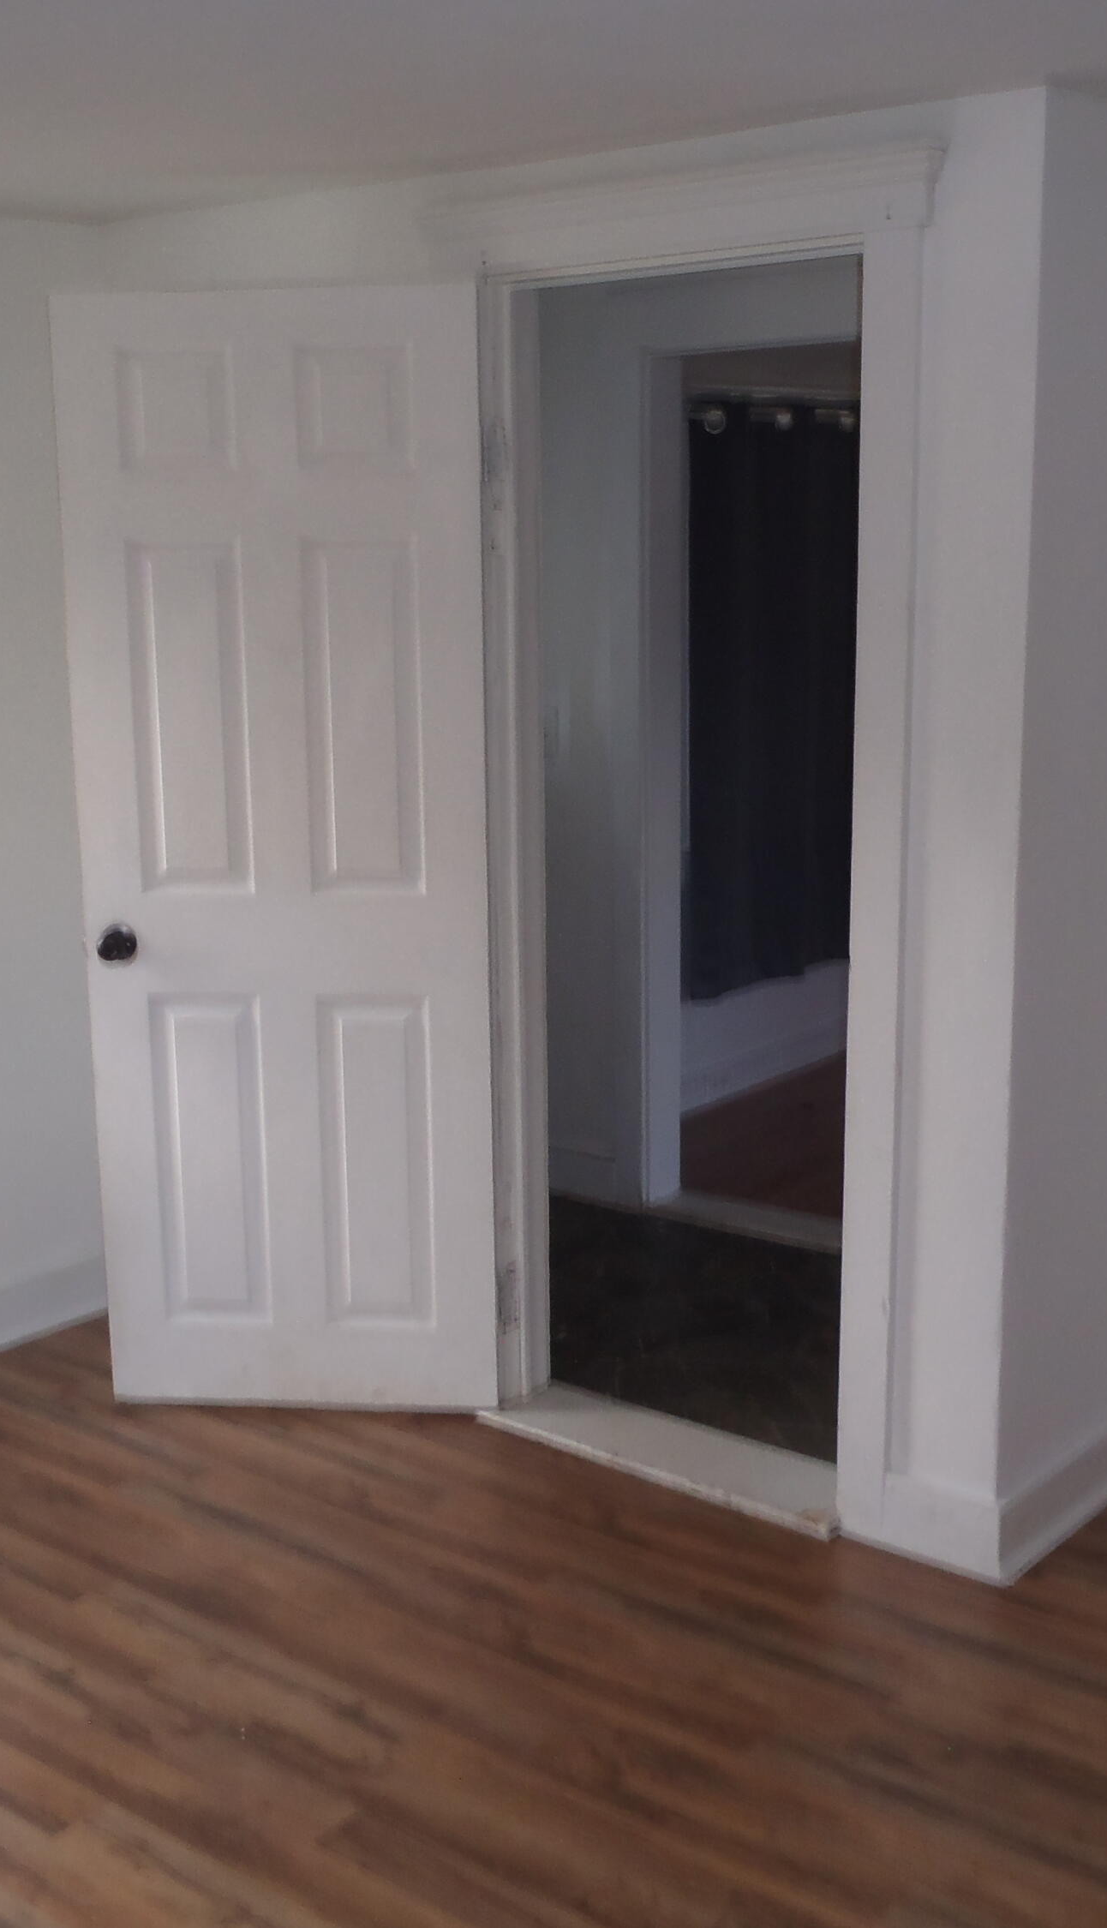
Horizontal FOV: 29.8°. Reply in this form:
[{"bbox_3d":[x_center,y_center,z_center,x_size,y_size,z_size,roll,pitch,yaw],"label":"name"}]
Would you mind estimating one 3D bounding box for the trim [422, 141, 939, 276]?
[{"bbox_3d":[0.173,-1.166,3.267,0.983,0.110,0.055,9,16,40],"label":"trim"}]

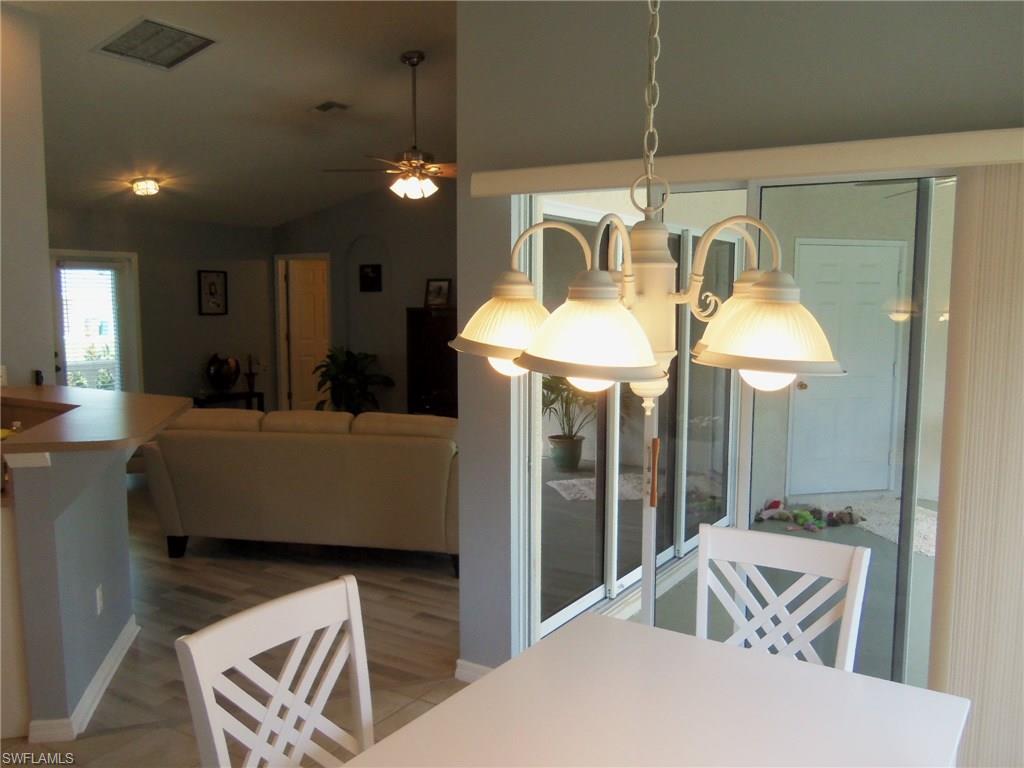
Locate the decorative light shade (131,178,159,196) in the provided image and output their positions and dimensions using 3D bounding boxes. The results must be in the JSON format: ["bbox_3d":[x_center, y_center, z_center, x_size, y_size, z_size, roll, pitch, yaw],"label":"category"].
[{"bbox_3d":[-3.312,-1.788,7.497,0.250,0.110,0.250,4,7,34],"label":"decorative light shade"}]

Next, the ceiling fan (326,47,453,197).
[{"bbox_3d":[-0.693,-1.819,5.821,1.300,1.032,1.300,4,7,34],"label":"ceiling fan"}]

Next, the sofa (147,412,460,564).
[{"bbox_3d":[-1.137,0.606,5.251,2.078,0.900,0.950,1,6,9],"label":"sofa"}]

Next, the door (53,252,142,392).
[{"bbox_3d":[-4.179,-0.319,8.404,0.080,2.069,0.930,4,7,34],"label":"door"}]

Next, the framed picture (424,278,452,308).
[{"bbox_3d":[-0.727,-0.887,8.162,0.315,0.300,0.050,4,-5,34],"label":"framed picture"}]

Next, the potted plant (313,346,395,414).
[{"bbox_3d":[-1.583,0.183,8.293,0.800,1.094,0.800,4,7,34],"label":"potted plant"}]

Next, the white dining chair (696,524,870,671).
[{"bbox_3d":[0.619,0.923,2.158,0.465,0.950,0.540,4,7,31],"label":"white dining chair"}]

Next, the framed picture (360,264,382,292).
[{"bbox_3d":[-1.551,-1.160,9.111,0.334,0.297,0.030,4,7,34],"label":"framed picture"}]

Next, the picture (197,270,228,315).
[{"bbox_3d":[-3.413,-1.039,9.455,0.030,0.495,0.396,4,7,34],"label":"picture"}]

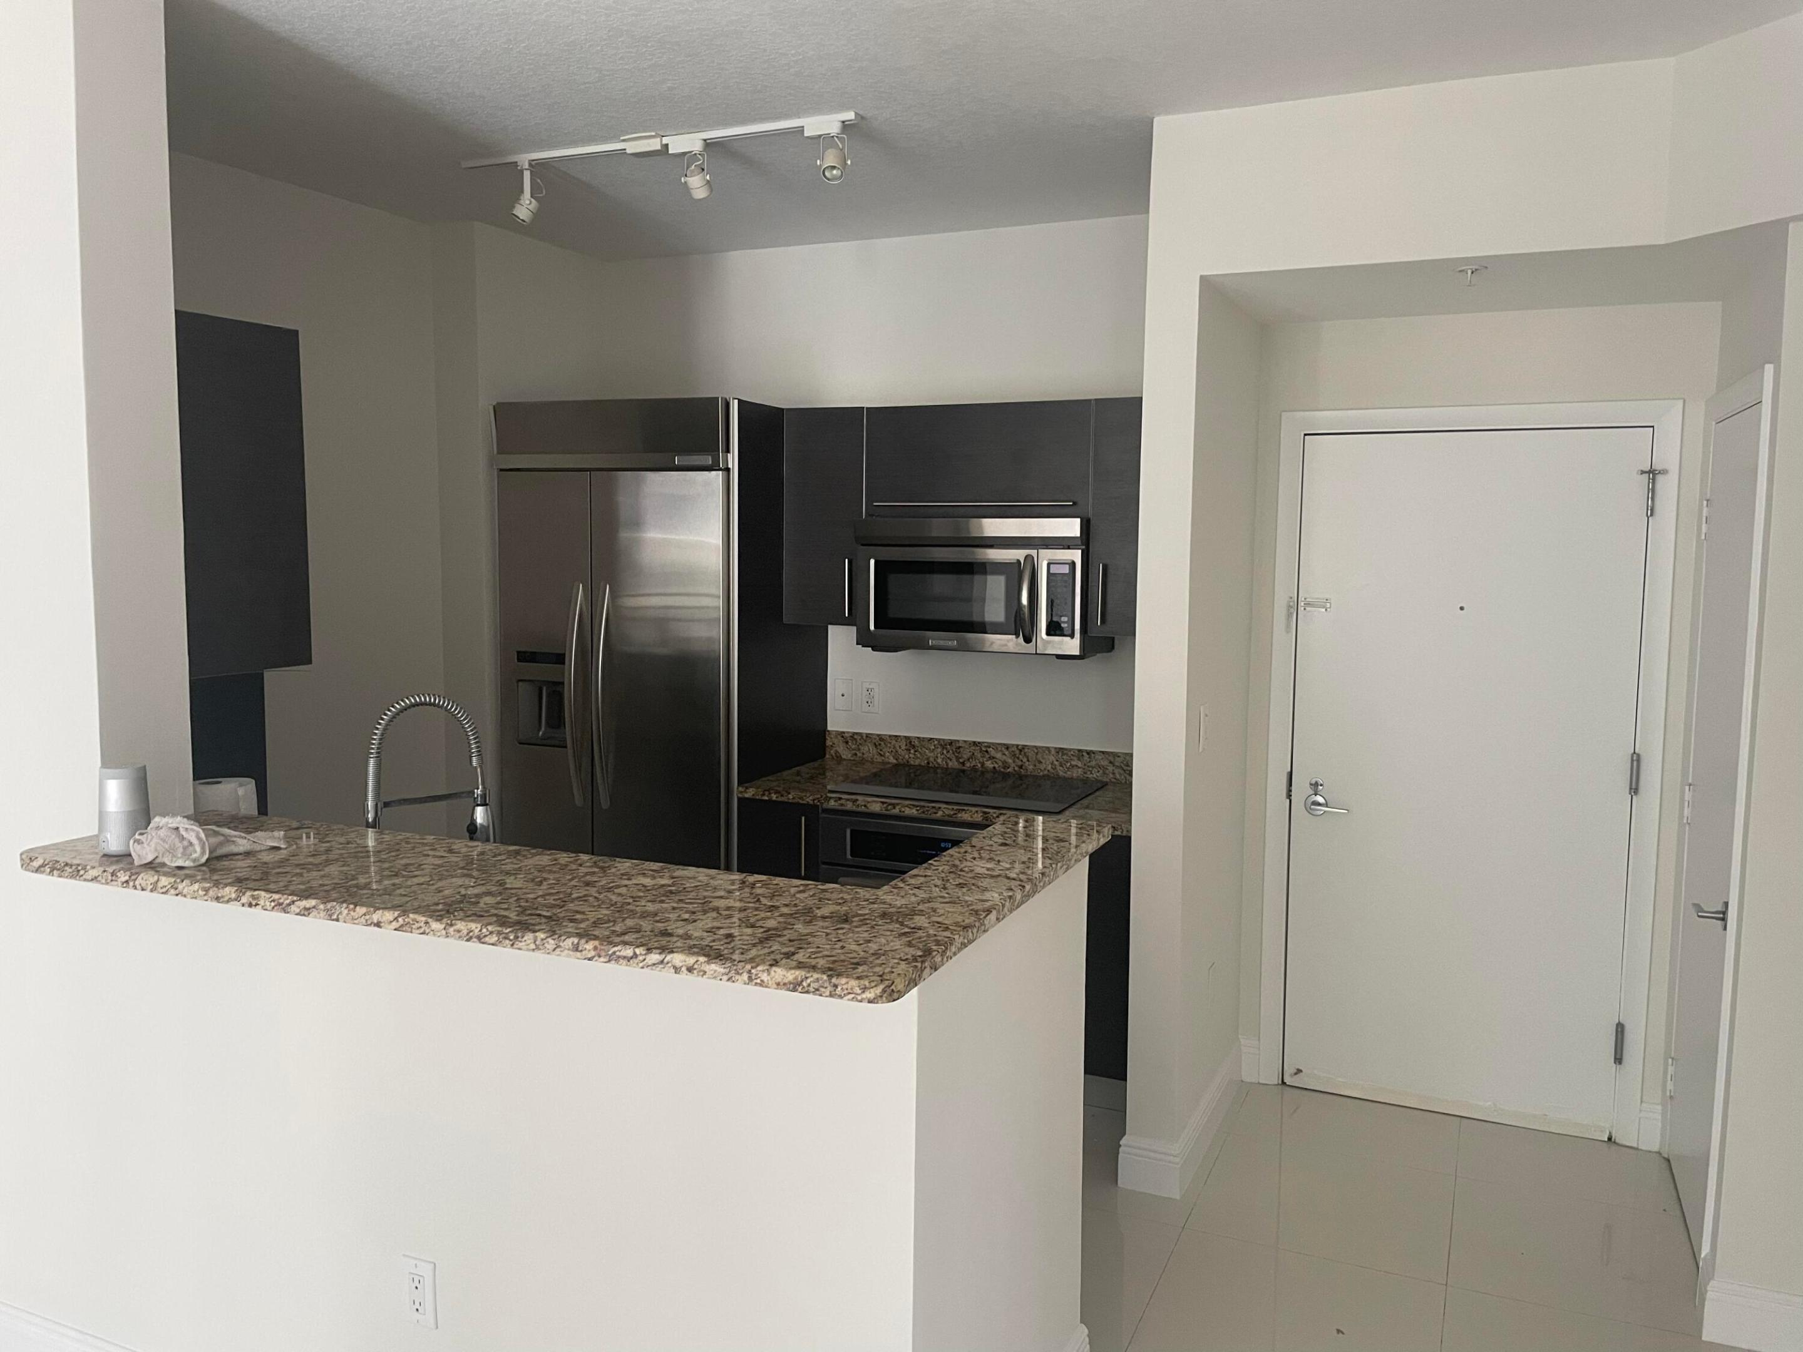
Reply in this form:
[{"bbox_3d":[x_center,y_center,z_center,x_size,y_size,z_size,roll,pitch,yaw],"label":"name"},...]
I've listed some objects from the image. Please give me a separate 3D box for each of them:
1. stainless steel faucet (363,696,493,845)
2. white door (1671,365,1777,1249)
[{"bbox_3d":[-1.003,0.249,2.869,0.075,0.430,0.290,5,7,42],"label":"stainless steel faucet"},{"bbox_3d":[1.985,0.352,3.302,0.055,2.058,0.885,3,5,24],"label":"white door"}]

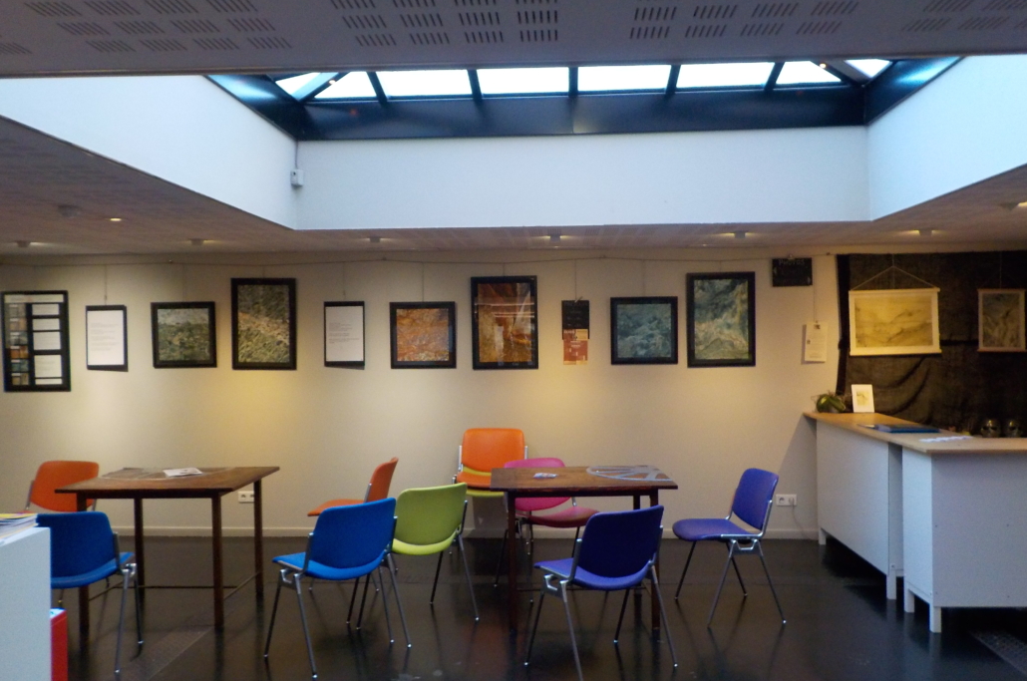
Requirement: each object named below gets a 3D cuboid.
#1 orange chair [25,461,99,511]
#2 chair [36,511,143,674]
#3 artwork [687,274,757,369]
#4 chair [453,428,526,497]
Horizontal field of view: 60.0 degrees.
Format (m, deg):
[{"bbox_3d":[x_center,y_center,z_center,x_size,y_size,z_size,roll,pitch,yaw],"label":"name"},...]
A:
[{"bbox_3d":[-2.916,1.187,5.547,0.560,0.765,0.570,-1,0,15],"label":"orange chair"},{"bbox_3d":[-2.162,1.188,4.347,0.560,0.765,0.570,-1,0,-10],"label":"chair"},{"bbox_3d":[1.579,-0.155,6.757,0.508,0.712,0.030,-1,0,3],"label":"artwork"},{"bbox_3d":[-0.166,1.089,6.591,0.560,0.785,0.570,-1,0,3],"label":"chair"}]

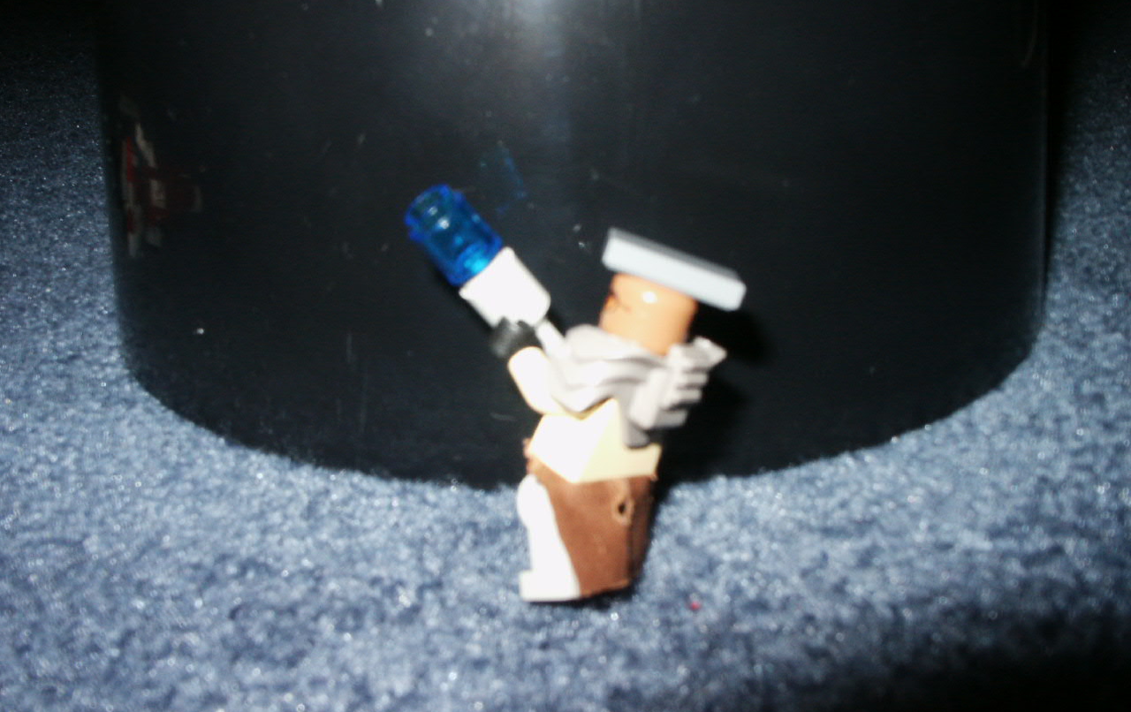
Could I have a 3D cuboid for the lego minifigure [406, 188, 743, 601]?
[{"bbox_3d":[-0.003,0.004,0.137,0.042,0.043,0.021,23,18,31],"label":"lego minifigure"}]

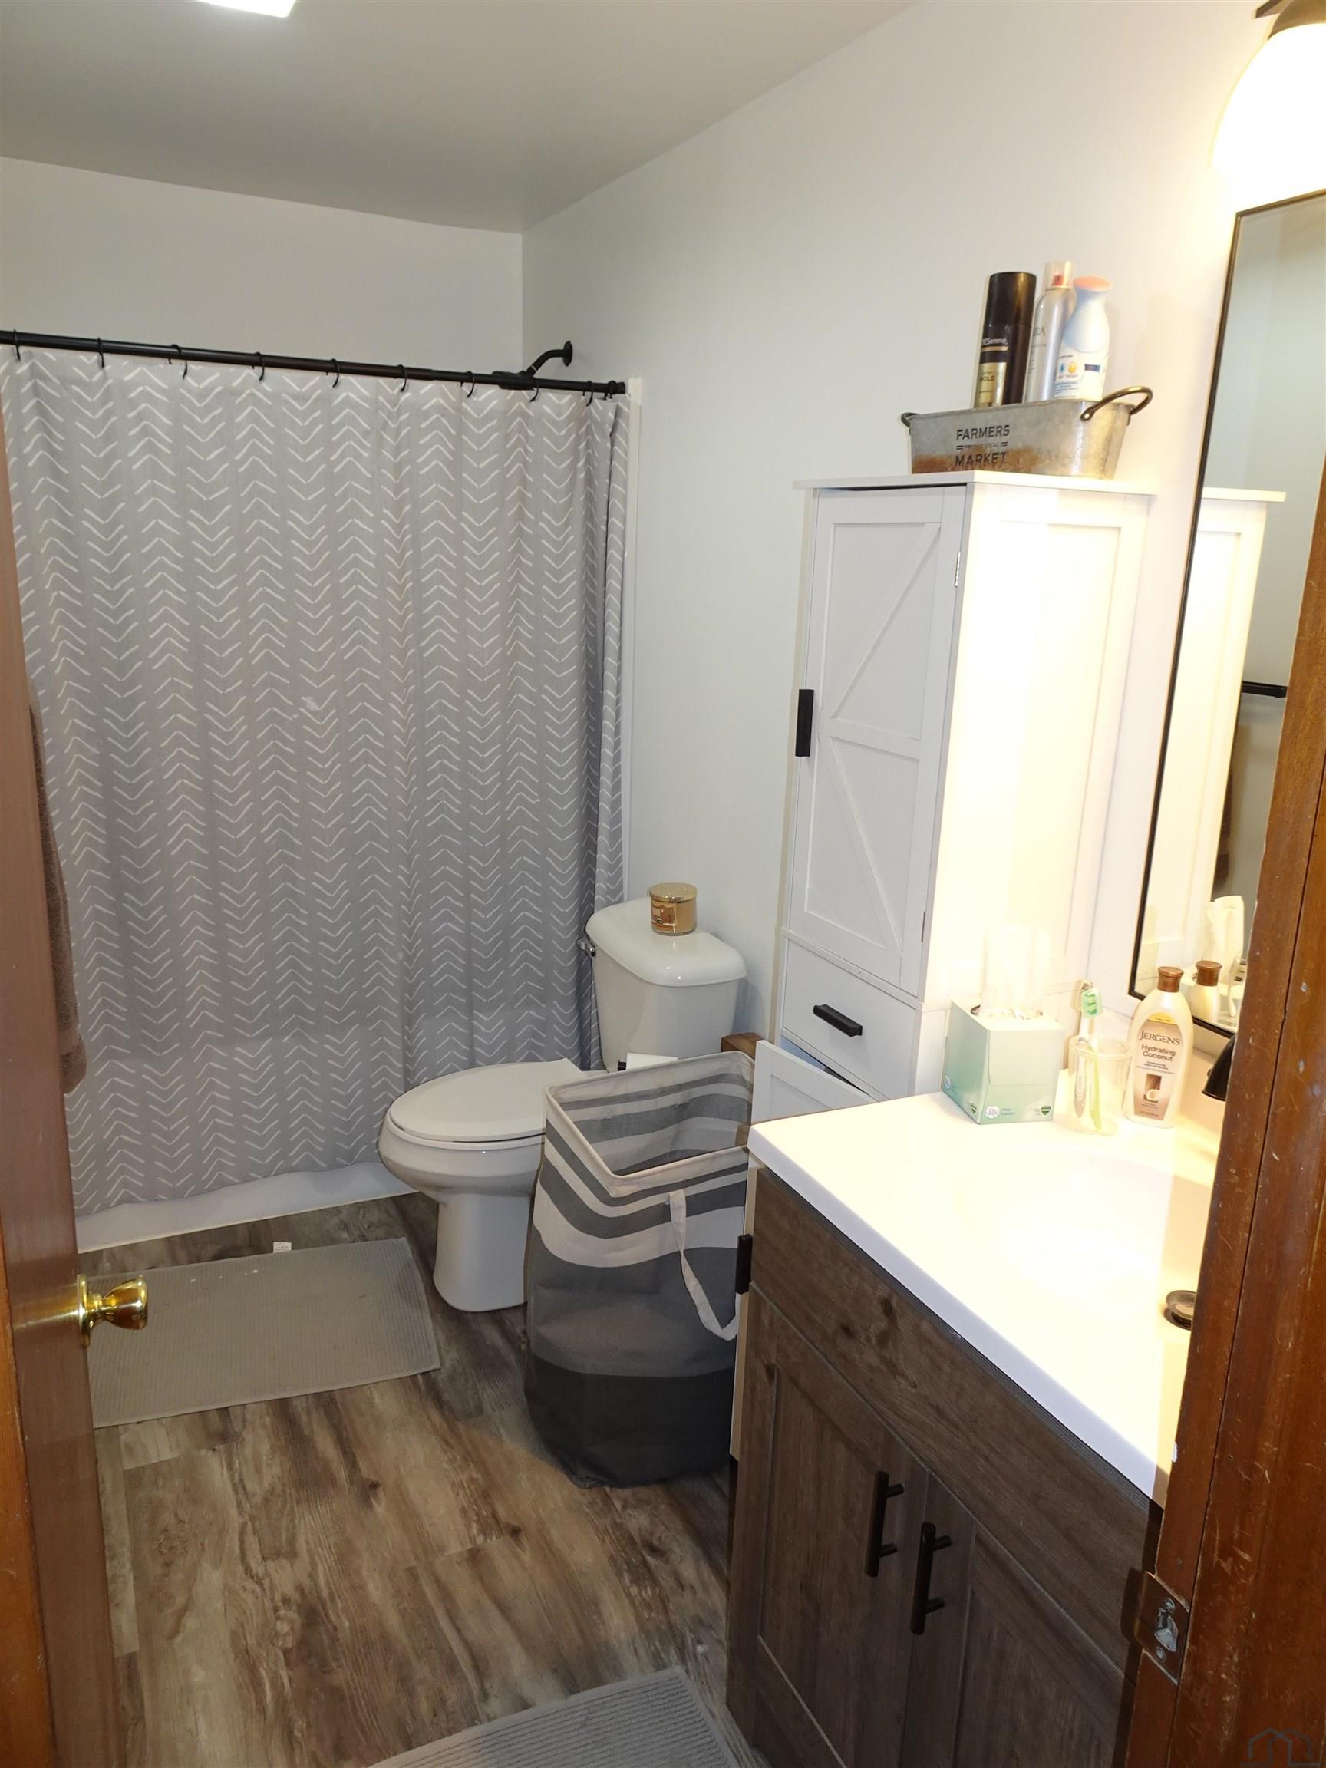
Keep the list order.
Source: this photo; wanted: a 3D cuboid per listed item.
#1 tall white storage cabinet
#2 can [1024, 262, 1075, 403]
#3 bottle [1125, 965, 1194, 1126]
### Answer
[{"bbox_3d":[0.388,0.271,1.908,0.300,1.706,0.395,-6,17,-26],"label":"tall white storage cabinet"},{"bbox_3d":[0.498,-0.663,1.600,0.052,0.262,0.052,2,16,0],"label":"can"},{"bbox_3d":[0.635,0.202,1.560,0.078,0.212,0.050,8,17,20],"label":"bottle"}]

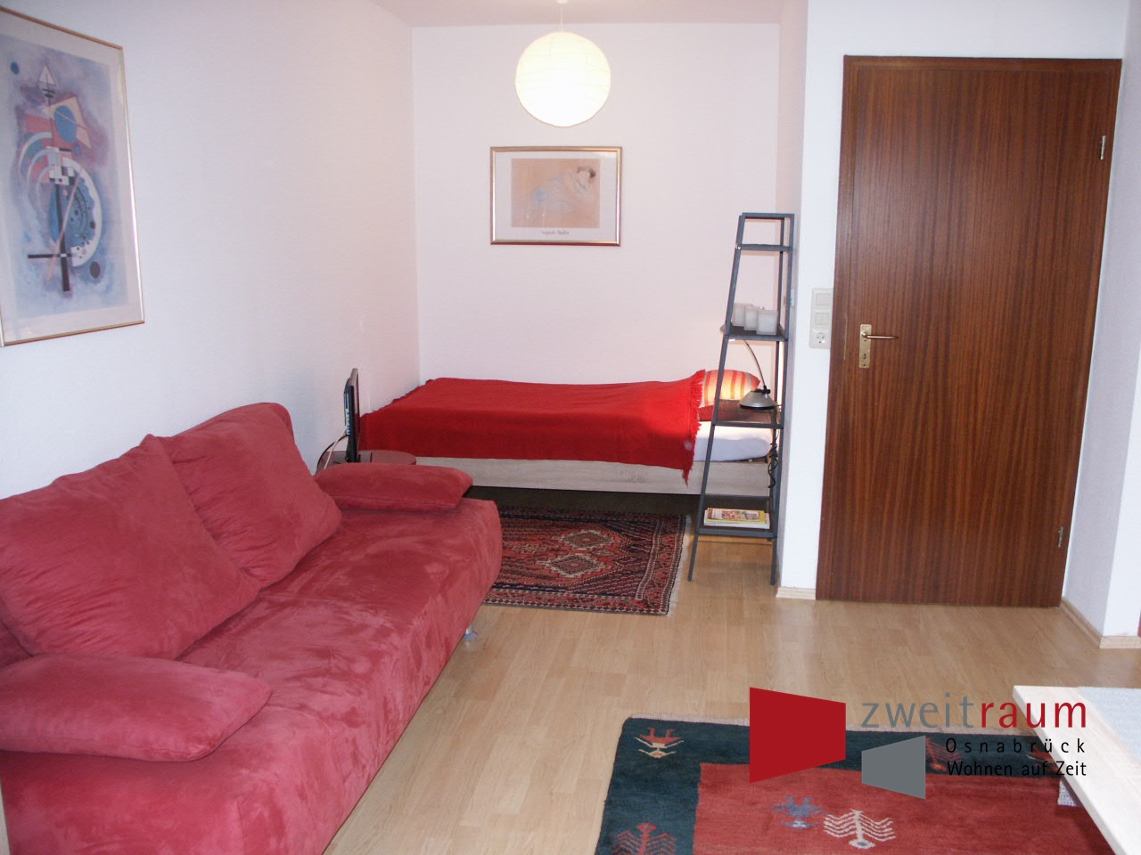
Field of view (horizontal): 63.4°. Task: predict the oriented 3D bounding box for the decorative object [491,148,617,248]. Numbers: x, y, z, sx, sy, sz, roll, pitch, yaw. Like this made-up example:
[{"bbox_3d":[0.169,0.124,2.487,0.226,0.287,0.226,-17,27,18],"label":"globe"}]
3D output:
[{"bbox_3d":[-0.080,-1.266,5.049,0.725,0.540,0.025,2,12,7],"label":"decorative object"}]

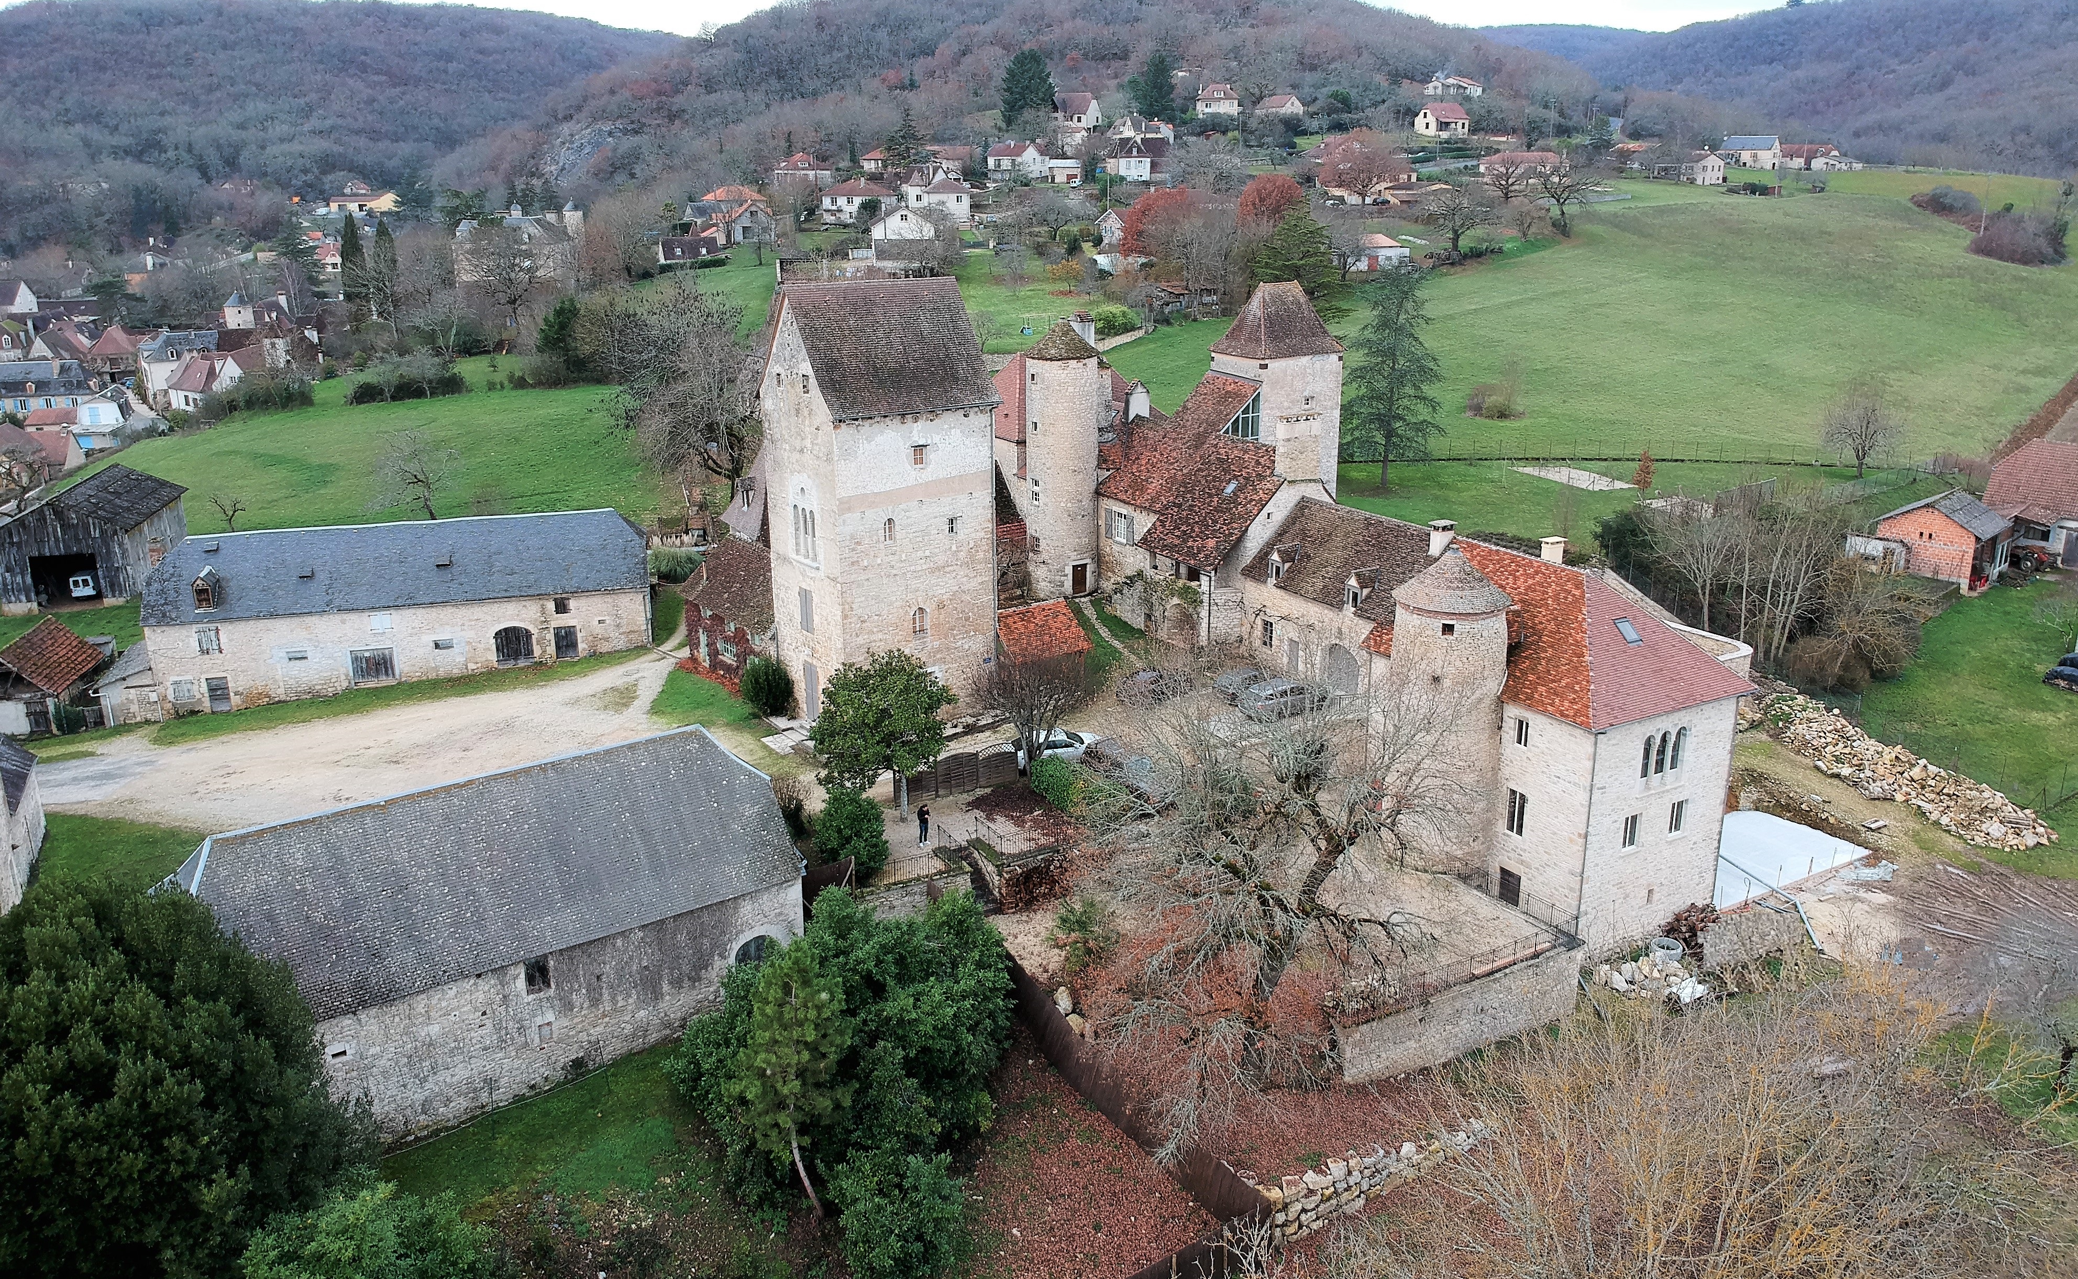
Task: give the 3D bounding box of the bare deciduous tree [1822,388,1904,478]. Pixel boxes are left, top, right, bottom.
[{"bbox_3d":[66.775,-16.710,121.630,6.600,7.540,6.400,-1,17,0],"label":"bare deciduous tree"}]

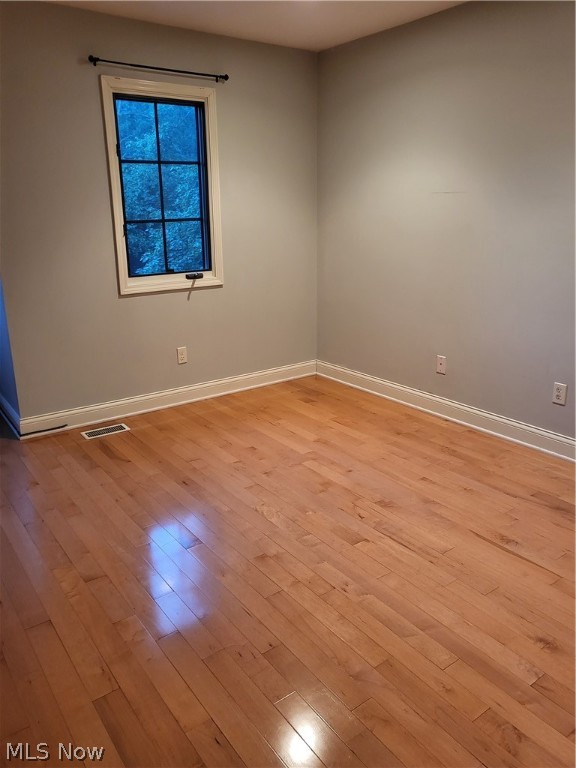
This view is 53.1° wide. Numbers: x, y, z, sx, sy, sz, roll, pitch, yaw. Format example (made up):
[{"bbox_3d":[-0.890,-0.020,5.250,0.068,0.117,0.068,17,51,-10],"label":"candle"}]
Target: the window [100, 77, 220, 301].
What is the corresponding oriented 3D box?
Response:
[{"bbox_3d":[-0.795,-1.258,3.768,0.760,1.269,0.080,-13,21,-35],"label":"window"}]

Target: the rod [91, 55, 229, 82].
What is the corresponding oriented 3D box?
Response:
[{"bbox_3d":[-0.762,-1.916,3.516,0.916,0.043,0.085,-13,21,-35],"label":"rod"}]

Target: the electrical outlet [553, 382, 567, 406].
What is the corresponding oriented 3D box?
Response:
[{"bbox_3d":[1.499,0.060,3.176,0.010,0.115,0.070,-13,21,-35],"label":"electrical outlet"}]

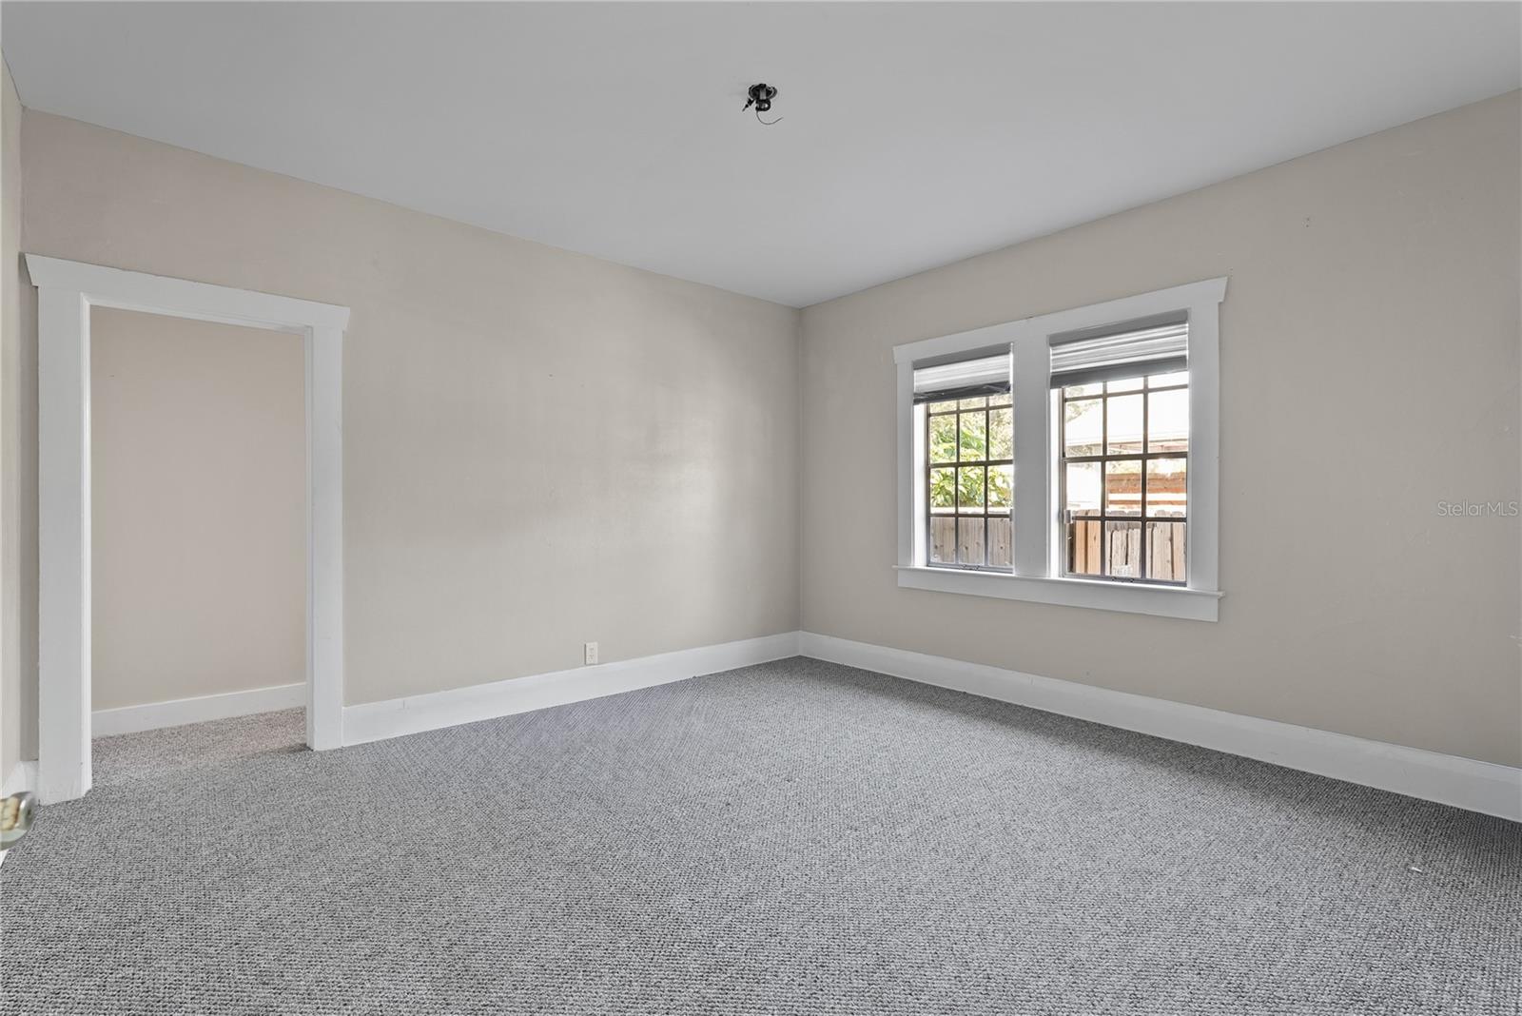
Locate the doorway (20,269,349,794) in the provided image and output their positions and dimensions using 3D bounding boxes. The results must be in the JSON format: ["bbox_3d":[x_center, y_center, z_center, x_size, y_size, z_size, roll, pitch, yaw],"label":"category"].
[{"bbox_3d":[-2.460,0.100,3.011,1.082,2.163,0.150,0,0,-41],"label":"doorway"}]

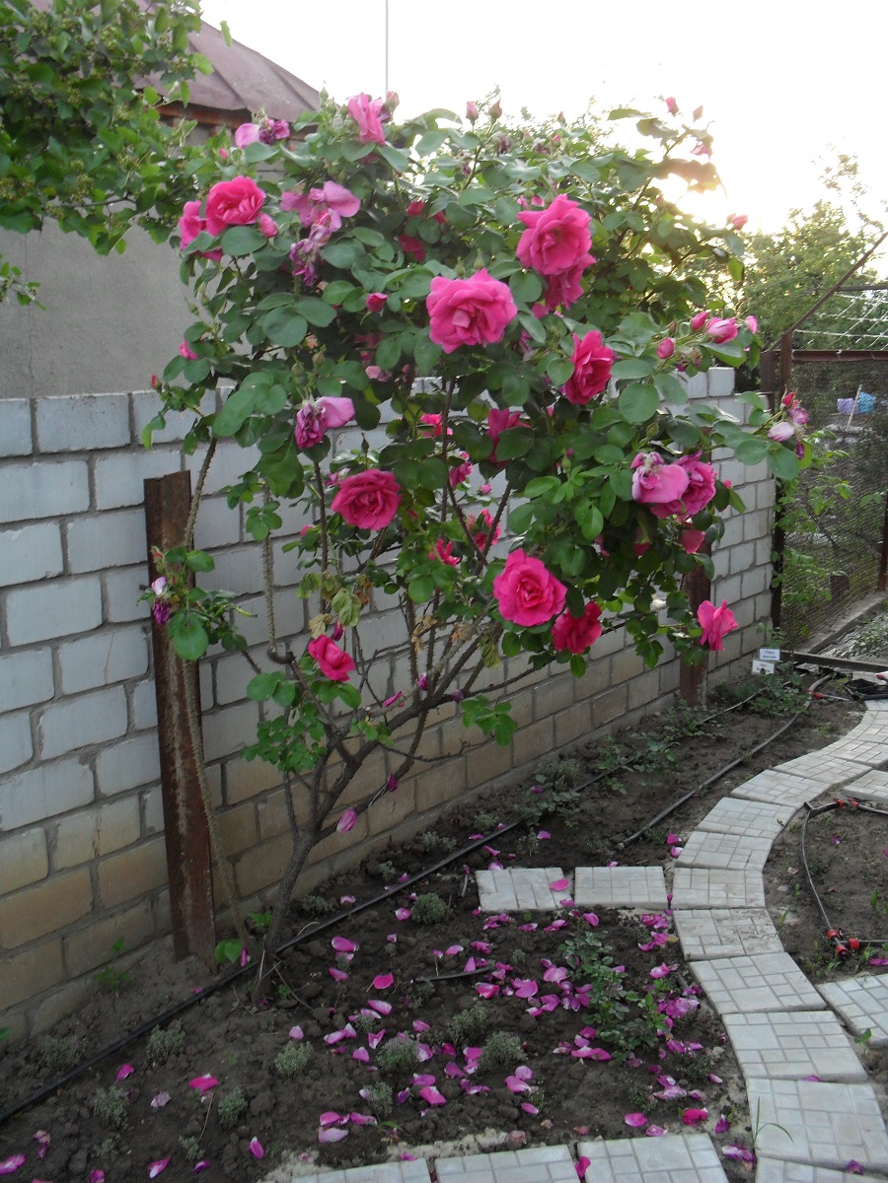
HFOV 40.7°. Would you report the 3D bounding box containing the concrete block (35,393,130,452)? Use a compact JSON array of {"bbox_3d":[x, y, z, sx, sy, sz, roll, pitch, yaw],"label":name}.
[{"bbox_3d":[-0.888,-0.406,2.850,0.120,0.125,0.254,8,14,38],"label":"concrete block"}]

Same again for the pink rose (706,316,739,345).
[{"bbox_3d":[0.499,-0.470,2.150,0.058,0.048,0.052,1,12,13],"label":"pink rose"}]

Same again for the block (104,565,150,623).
[{"bbox_3d":[-0.795,-0.020,3.077,0.110,0.118,0.250,7,14,38],"label":"block"}]

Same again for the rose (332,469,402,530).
[{"bbox_3d":[-0.159,-0.187,2.450,0.135,0.120,0.080,-2,11,-3],"label":"rose"}]

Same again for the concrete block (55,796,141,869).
[{"bbox_3d":[-0.906,0.599,3.028,0.110,0.118,0.250,7,14,38],"label":"concrete block"}]

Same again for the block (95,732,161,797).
[{"bbox_3d":[-0.817,0.424,3.083,0.120,0.125,0.254,8,14,38],"label":"block"}]

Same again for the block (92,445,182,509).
[{"bbox_3d":[-0.796,-0.289,2.988,0.120,0.125,0.254,8,14,38],"label":"block"}]

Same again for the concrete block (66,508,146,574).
[{"bbox_3d":[-0.857,-0.135,2.980,0.110,0.118,0.250,7,14,38],"label":"concrete block"}]

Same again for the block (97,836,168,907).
[{"bbox_3d":[-0.815,0.709,3.088,0.090,0.121,0.252,8,15,38],"label":"block"}]

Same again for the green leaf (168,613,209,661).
[{"bbox_3d":[-0.554,0.098,2.600,0.077,0.099,0.030,-5,12,-20],"label":"green leaf"}]

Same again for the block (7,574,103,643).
[{"bbox_3d":[-0.937,0.037,2.814,0.090,0.121,0.252,8,15,38],"label":"block"}]

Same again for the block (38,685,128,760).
[{"bbox_3d":[-0.902,0.309,2.906,0.090,0.121,0.252,8,15,38],"label":"block"}]

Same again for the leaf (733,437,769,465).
[{"bbox_3d":[0.601,-0.276,2.350,0.068,0.052,0.014,-20,-23,-16],"label":"leaf"}]

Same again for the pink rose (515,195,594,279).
[{"bbox_3d":[0.207,-0.670,2.250,0.138,0.148,0.085,0,11,9],"label":"pink rose"}]

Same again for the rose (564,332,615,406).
[{"bbox_3d":[0.274,-0.420,2.250,0.105,0.132,0.075,-8,13,-31],"label":"rose"}]

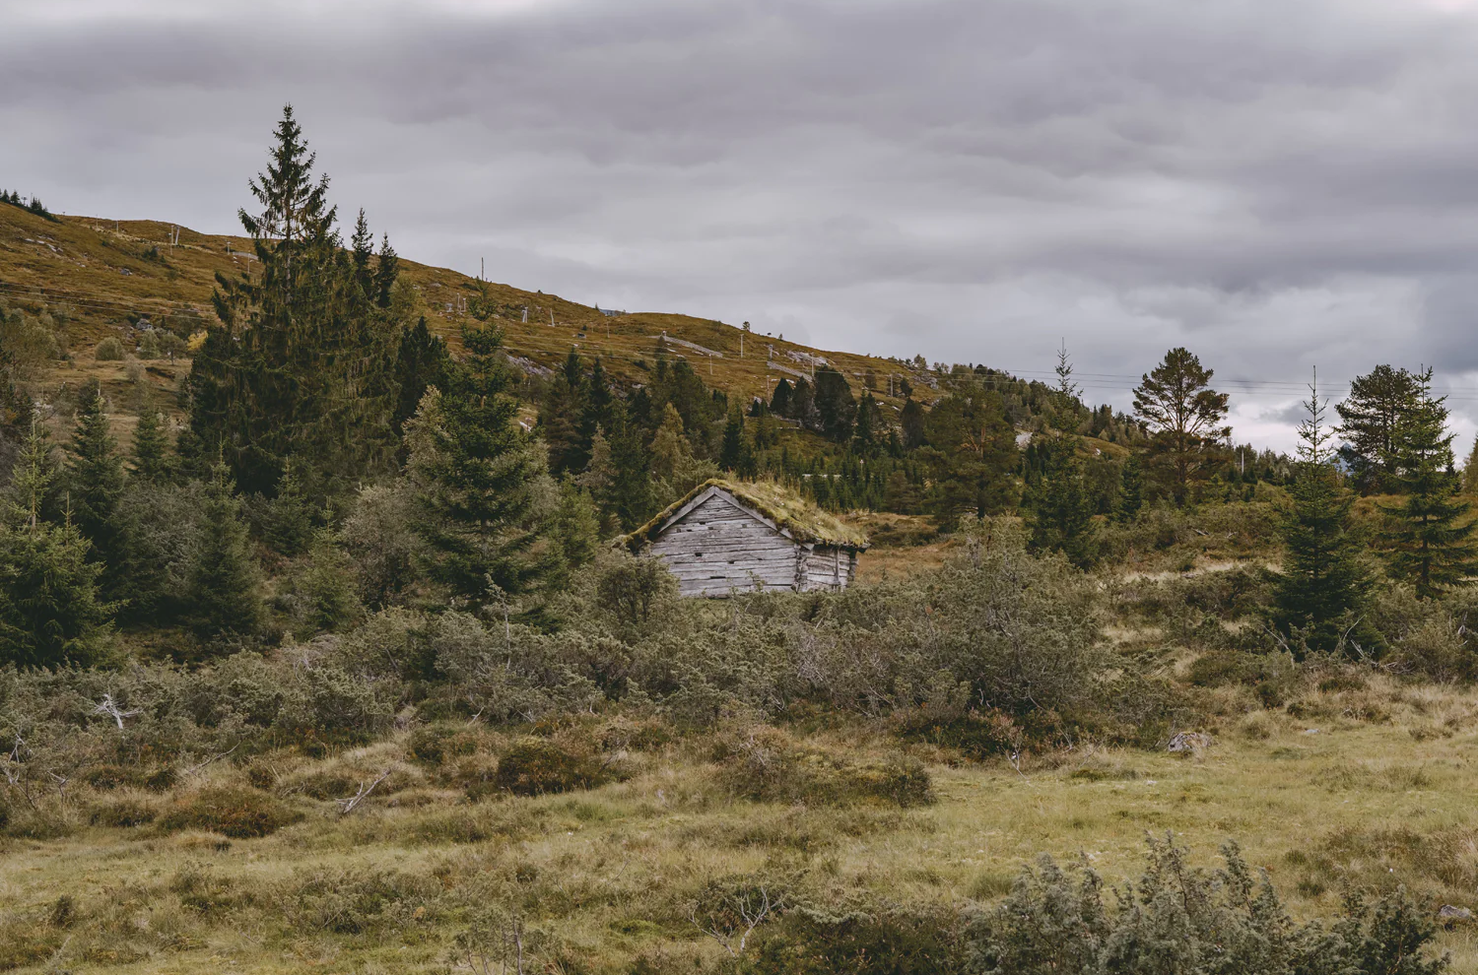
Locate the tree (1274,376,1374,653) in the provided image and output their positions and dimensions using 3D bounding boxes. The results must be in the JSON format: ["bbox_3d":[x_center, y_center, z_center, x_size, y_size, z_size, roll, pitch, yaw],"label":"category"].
[{"bbox_3d":[12.404,0.529,42.000,2.141,5.884,2.034,0,-2,0],"label":"tree"}]

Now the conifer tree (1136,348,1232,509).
[{"bbox_3d":[21.827,-2.900,97.000,4.832,8.074,4.832,0,-3,0],"label":"conifer tree"}]

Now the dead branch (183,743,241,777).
[{"bbox_3d":[-4.820,2.490,18.000,0.538,0.317,0.280,0,-3,0],"label":"dead branch"}]

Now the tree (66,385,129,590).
[{"bbox_3d":[-13.960,0.063,43.000,1.436,4.714,1.436,0,0,0],"label":"tree"}]

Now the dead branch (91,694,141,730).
[{"bbox_3d":[-8.536,3.078,27.000,0.696,0.491,0.487,0,-2,0],"label":"dead branch"}]

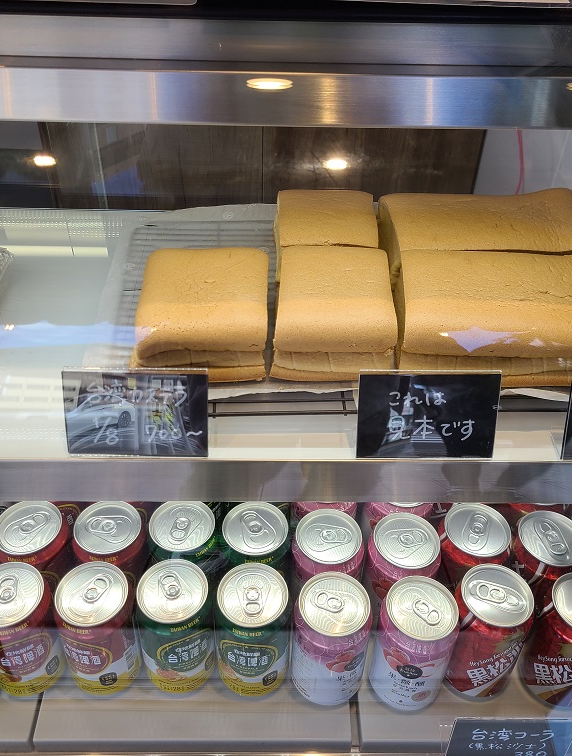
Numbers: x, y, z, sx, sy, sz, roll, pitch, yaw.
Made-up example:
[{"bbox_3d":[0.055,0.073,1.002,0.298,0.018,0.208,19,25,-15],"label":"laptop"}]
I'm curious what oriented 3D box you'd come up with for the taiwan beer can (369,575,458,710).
[{"bbox_3d":[0.110,0.231,0.655,0.066,0.116,0.066,1,41,-1],"label":"taiwan beer can"}]

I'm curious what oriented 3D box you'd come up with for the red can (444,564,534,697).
[{"bbox_3d":[0.174,0.224,0.665,0.066,0.116,0.066,1,41,-1],"label":"red can"}]

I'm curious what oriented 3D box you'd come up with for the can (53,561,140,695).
[{"bbox_3d":[-0.160,0.220,0.659,0.066,0.118,0.066,1,42,-1],"label":"can"}]

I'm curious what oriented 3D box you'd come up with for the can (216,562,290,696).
[{"bbox_3d":[-0.028,0.223,0.659,0.066,0.122,0.066,1,41,-1],"label":"can"}]

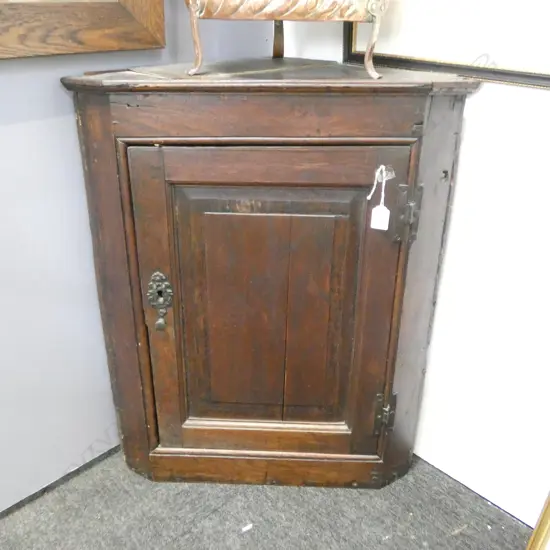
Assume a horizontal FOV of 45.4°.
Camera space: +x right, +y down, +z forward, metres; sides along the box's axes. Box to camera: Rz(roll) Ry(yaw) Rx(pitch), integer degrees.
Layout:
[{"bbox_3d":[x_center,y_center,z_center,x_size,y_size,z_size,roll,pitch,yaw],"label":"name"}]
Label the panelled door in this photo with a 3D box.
[{"bbox_3d":[-0.014,0.089,1.393,0.524,0.748,0.030,1,28,1],"label":"panelled door"}]

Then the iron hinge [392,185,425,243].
[{"bbox_3d":[0.255,-0.118,1.258,0.045,0.117,0.019,1,28,1],"label":"iron hinge"}]

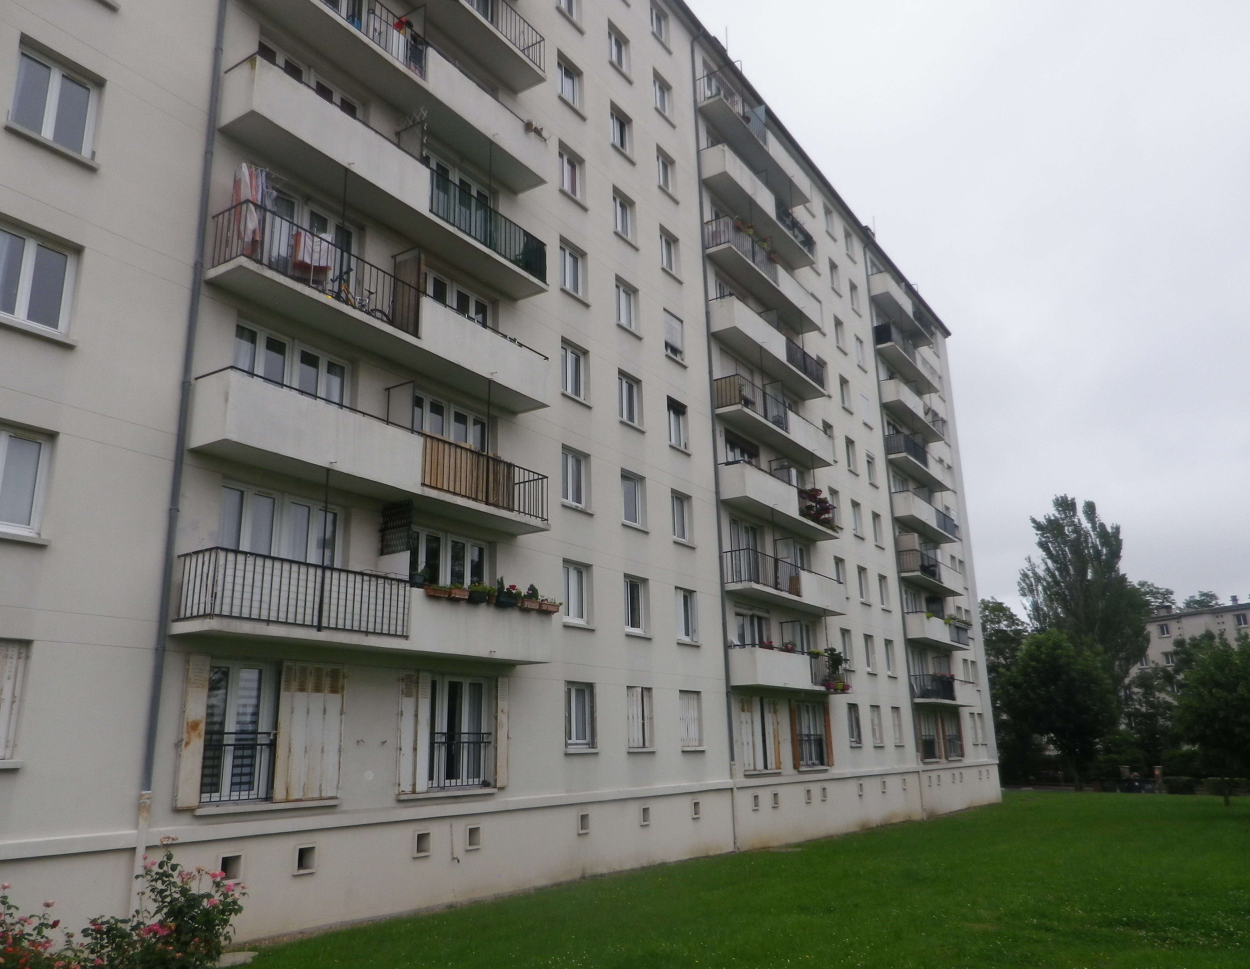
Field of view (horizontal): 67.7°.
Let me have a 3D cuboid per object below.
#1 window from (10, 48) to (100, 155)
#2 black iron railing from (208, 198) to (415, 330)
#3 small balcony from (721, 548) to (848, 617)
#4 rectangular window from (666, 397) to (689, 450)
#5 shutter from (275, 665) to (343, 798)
[{"bbox_3d":[-8.118,-5.404,13.235,0.142,1.395,1.183,-12,-19,32],"label":"window"},{"bbox_3d":[-5.187,-3.484,16.077,0.890,0.991,3.750,-12,-19,32],"label":"black iron railing"},{"bbox_3d":[5.451,3.366,30.770,0.890,1.152,7.693,-12,-19,32],"label":"small balcony"},{"bbox_3d":[1.439,-1.743,27.179,0.162,1.395,1.163,-12,-19,32],"label":"rectangular window"},{"bbox_3d":[-4.924,3.872,14.683,0.071,2.078,1.192,-12,-19,32],"label":"shutter"}]

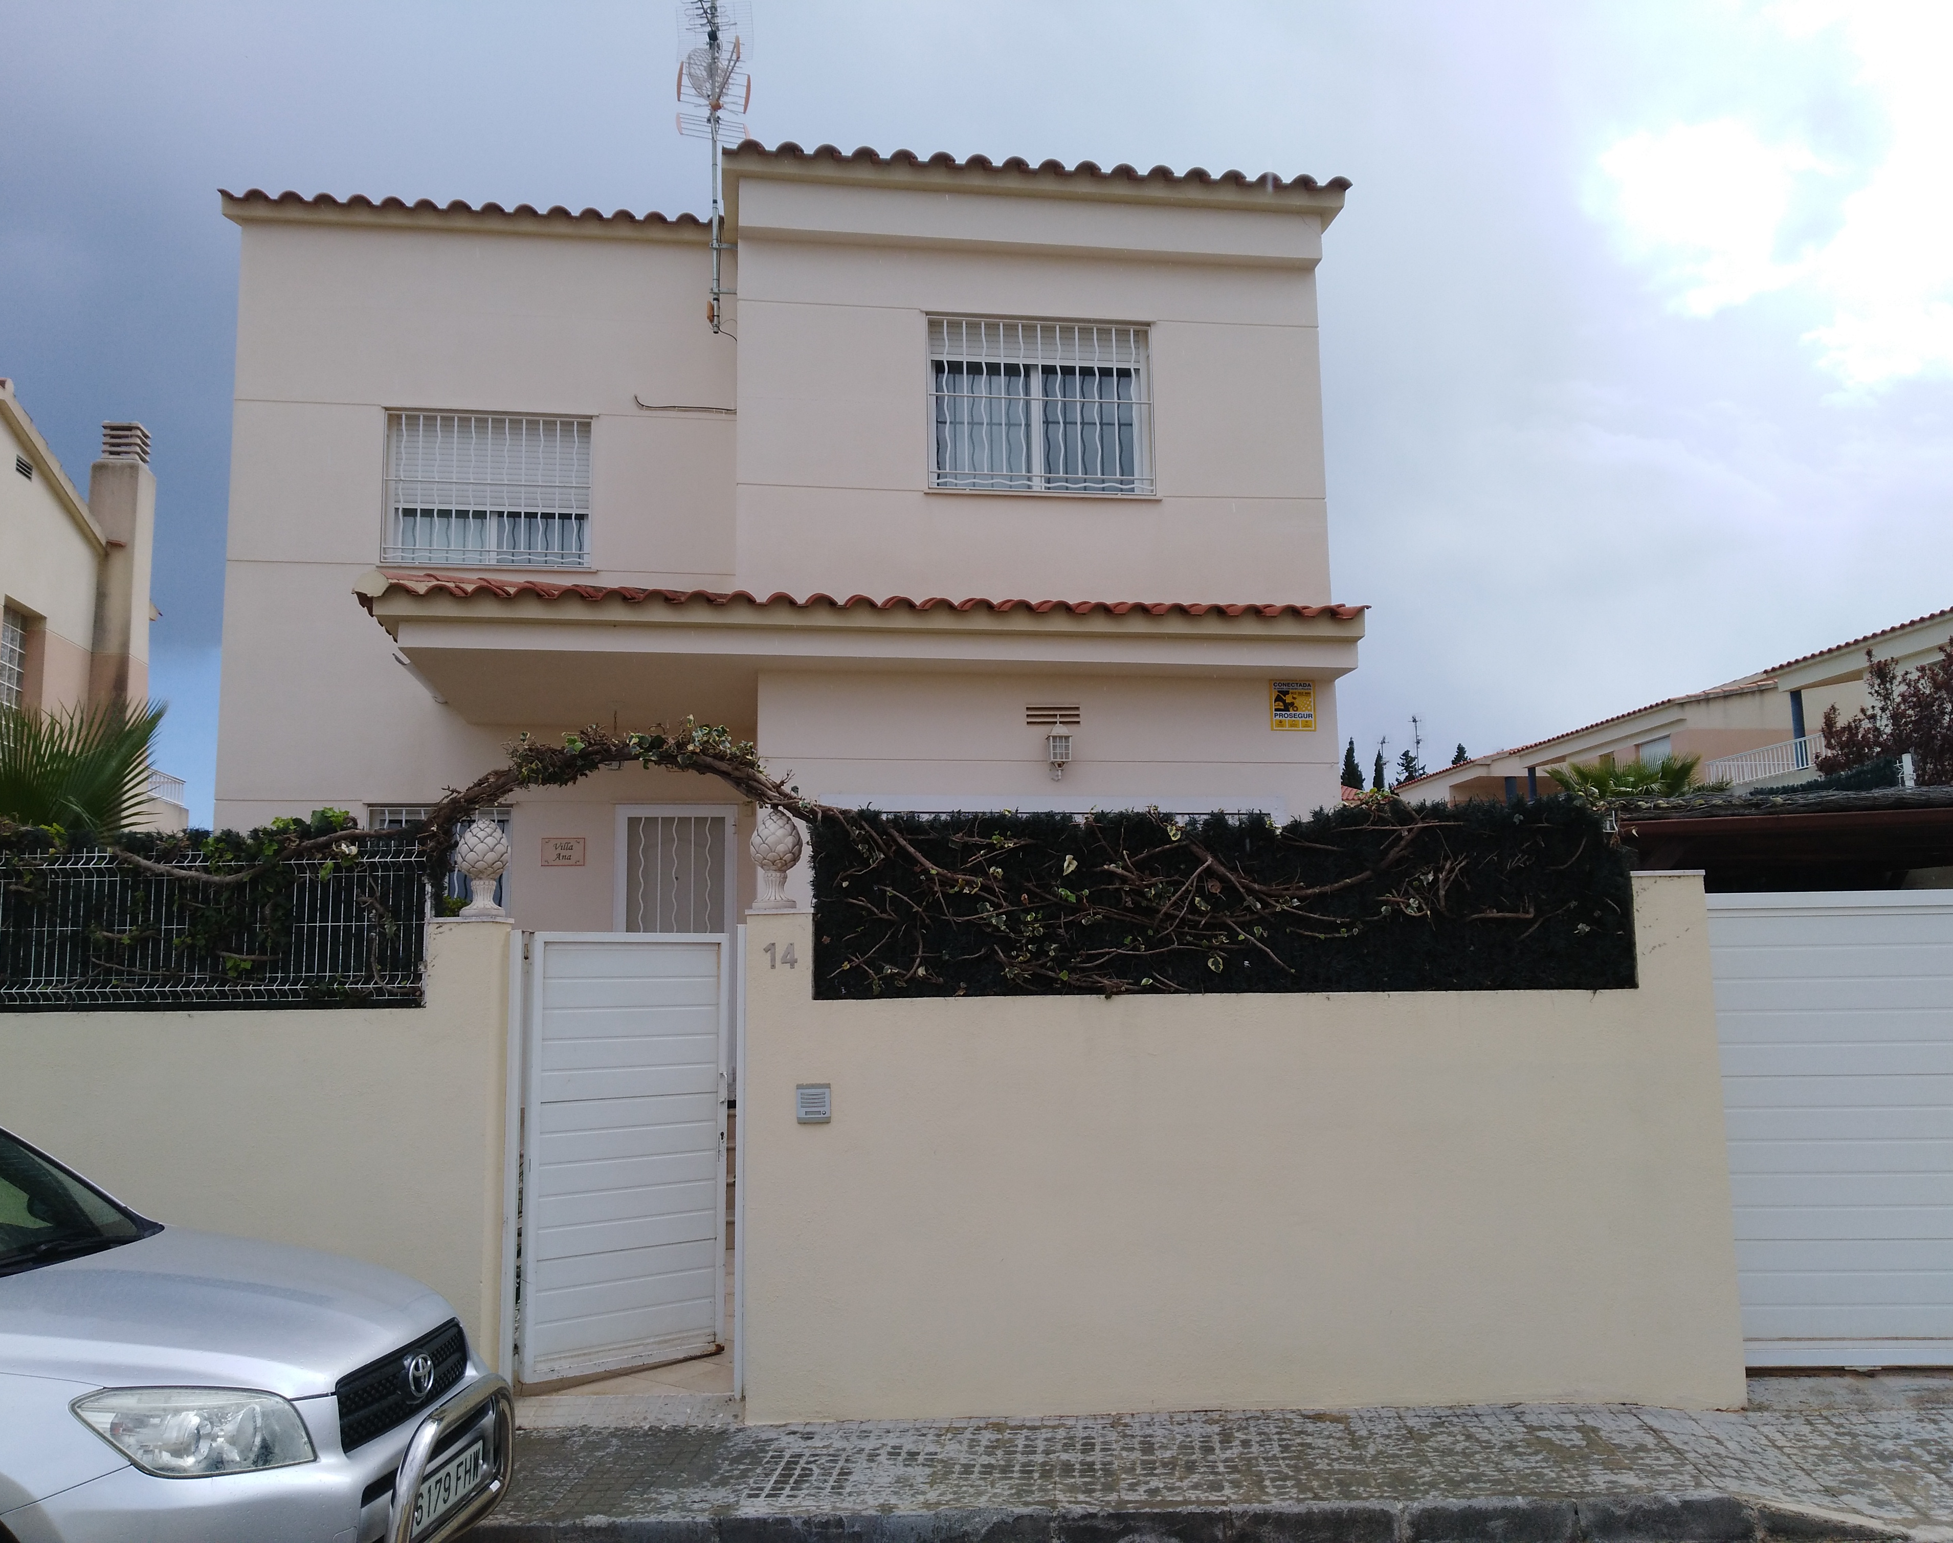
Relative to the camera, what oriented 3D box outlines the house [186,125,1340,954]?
[{"bbox_3d":[-1.871,-0.309,12.851,7.650,6.800,8.200,0,-7,-8],"label":"house"}]

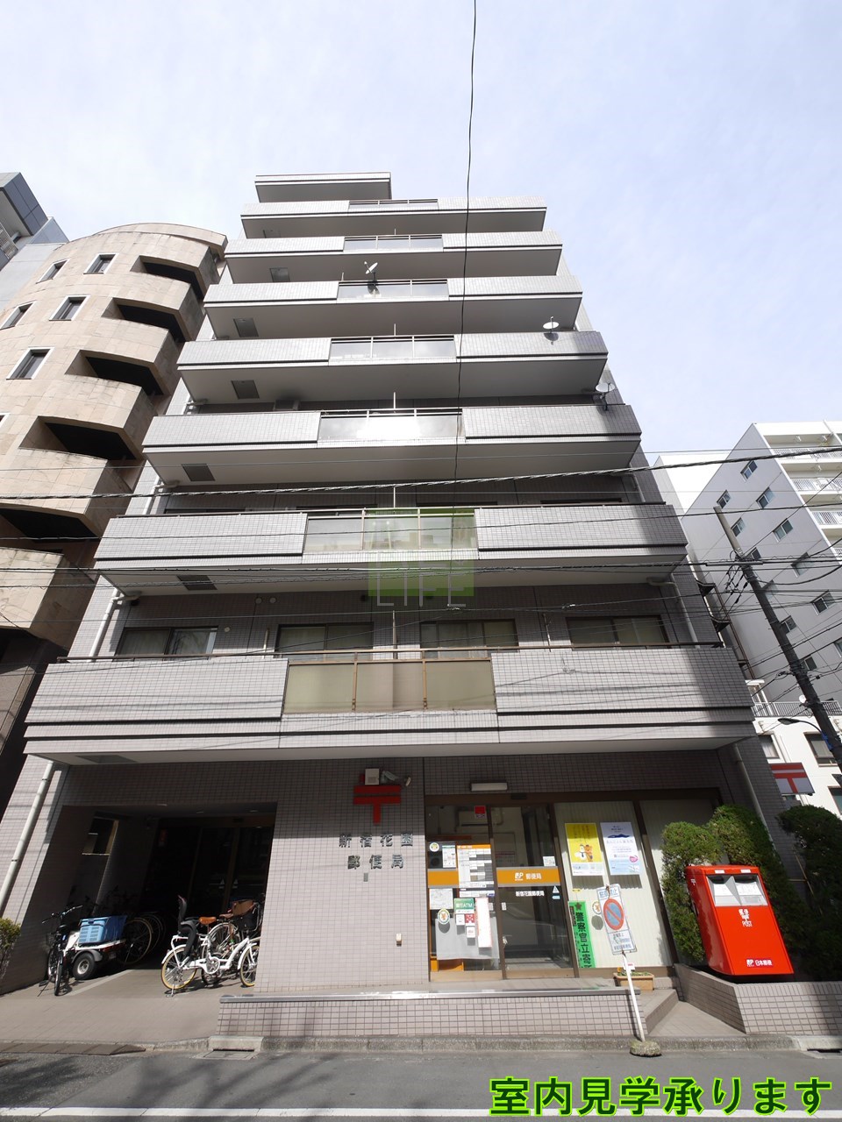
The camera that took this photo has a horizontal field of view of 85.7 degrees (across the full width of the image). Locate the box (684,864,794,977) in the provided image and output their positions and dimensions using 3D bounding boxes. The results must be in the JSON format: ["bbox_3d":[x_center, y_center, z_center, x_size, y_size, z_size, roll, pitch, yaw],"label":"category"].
[{"bbox_3d":[4.261,4.858,6.203,0.810,1.170,0.570,-1,-32,0],"label":"box"}]

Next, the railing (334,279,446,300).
[{"bbox_3d":[-0.883,-8.756,14.573,3.540,1.070,0.080,-1,-32,0],"label":"railing"}]

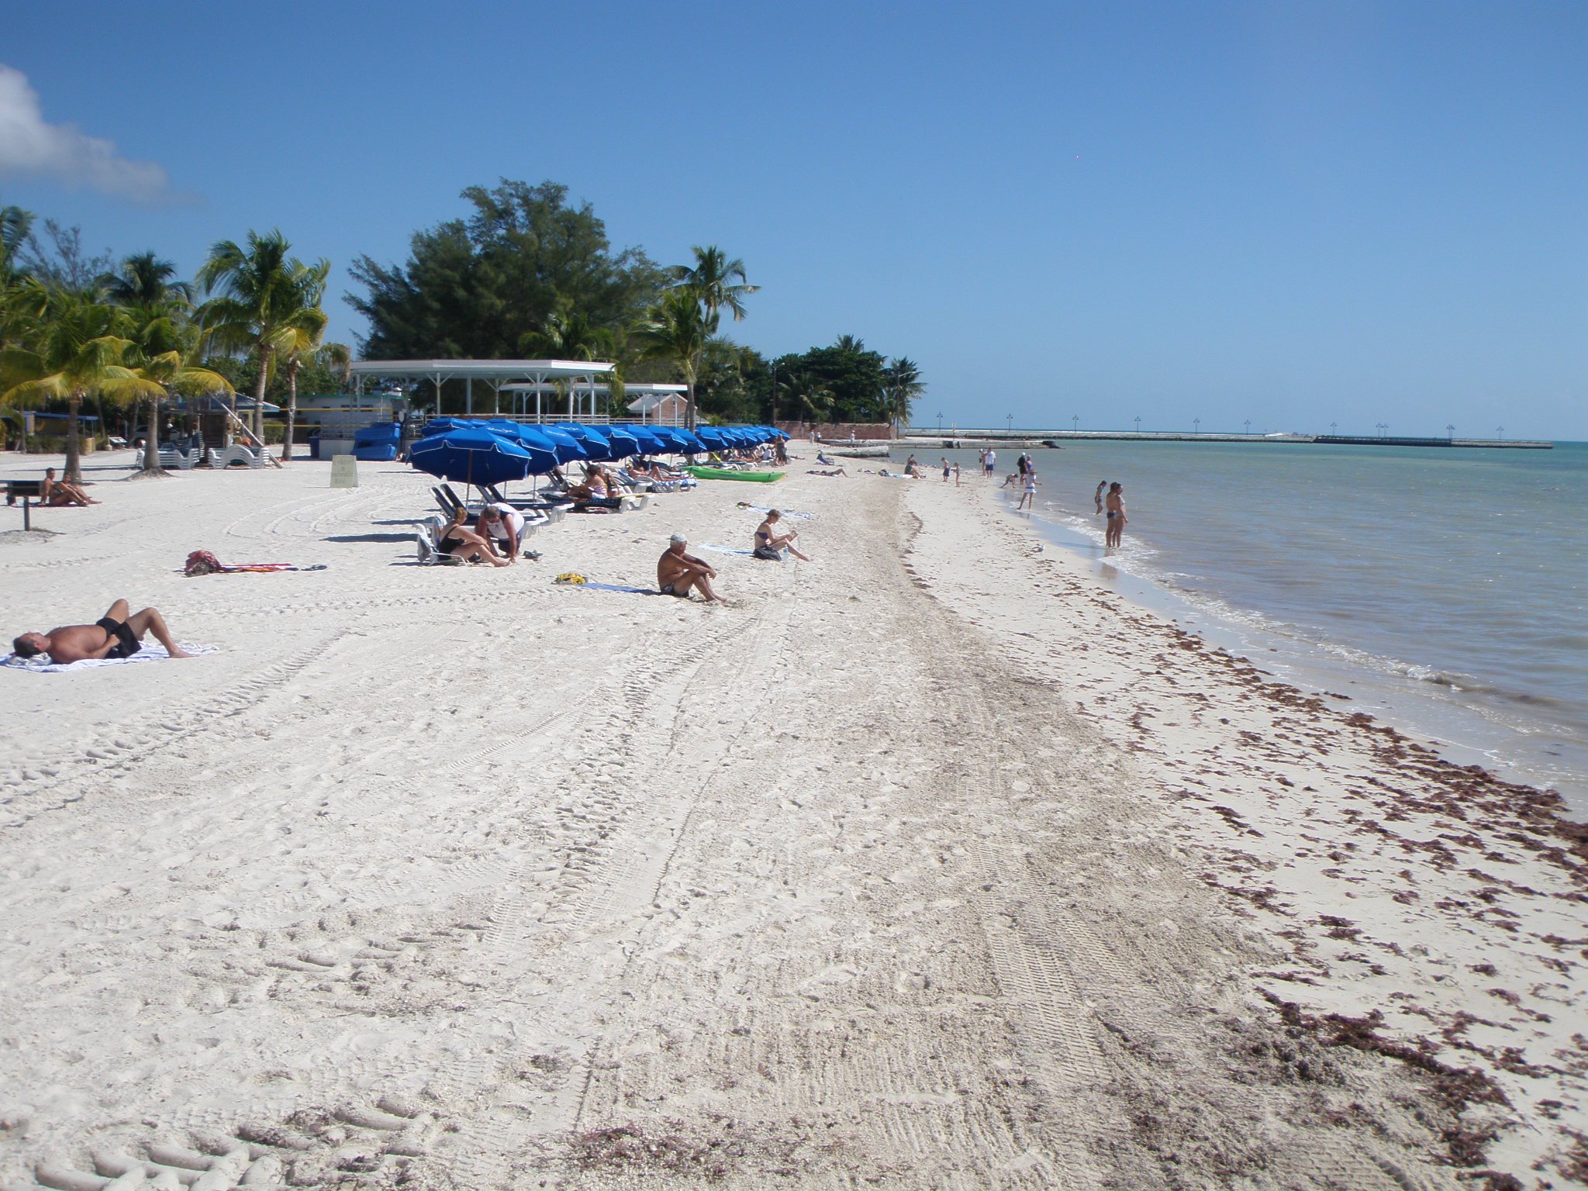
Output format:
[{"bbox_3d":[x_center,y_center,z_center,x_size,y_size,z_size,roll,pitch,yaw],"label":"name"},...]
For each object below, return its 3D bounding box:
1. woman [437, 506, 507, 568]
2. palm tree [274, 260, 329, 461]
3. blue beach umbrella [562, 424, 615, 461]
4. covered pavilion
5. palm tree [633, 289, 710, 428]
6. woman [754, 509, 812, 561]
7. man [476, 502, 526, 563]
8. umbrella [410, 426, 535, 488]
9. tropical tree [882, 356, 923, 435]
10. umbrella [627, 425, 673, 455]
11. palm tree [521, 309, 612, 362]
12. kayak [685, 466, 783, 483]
[{"bbox_3d":[-4.710,-0.875,25.600,0.980,0.870,0.500,2,6,8],"label":"woman"},{"bbox_3d":[-23.145,-10.990,81.000,4.000,9.400,4.000,1,6,0],"label":"palm tree"},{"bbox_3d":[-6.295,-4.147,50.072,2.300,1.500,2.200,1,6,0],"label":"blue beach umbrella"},{"bbox_3d":[-16.217,-9.769,88.500,14.000,4.000,13.000,-1,6,-20],"label":"covered pavilion"},{"bbox_3d":[-5.768,-10.288,82.387,3.900,8.000,3.900,1,6,0],"label":"palm tree"},{"bbox_3d":[-0.178,-0.964,27.800,0.900,0.800,0.450,3,6,15],"label":"woman"},{"bbox_3d":[-4.510,-0.954,26.844,0.680,0.920,0.850,5,7,33],"label":"man"},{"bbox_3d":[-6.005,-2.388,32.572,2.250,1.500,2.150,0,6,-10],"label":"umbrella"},{"bbox_3d":[17.525,-31.675,278.206,6.800,13.400,6.800,1,6,0],"label":"tropical tree"},{"bbox_3d":[-4.862,-4.266,54.000,2.300,2.000,2.300,1,6,0],"label":"umbrella"},{"bbox_3d":[-12.069,-11.550,95.000,5.600,8.200,5.600,1,6,0],"label":"palm tree"},{"bbox_3d":[-2.288,-4.507,65.376,4.000,0.400,0.800,3,6,18],"label":"kayak"}]

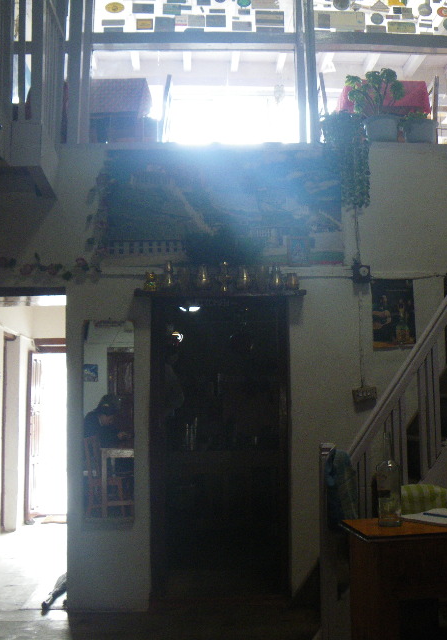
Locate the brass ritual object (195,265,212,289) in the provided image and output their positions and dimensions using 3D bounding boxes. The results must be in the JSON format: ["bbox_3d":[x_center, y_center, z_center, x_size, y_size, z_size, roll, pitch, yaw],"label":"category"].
[{"bbox_3d":[-0.120,-0.256,4.151,0.090,0.150,0.090,0,-6,-1],"label":"brass ritual object"}]

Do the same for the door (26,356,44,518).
[{"bbox_3d":[-1.972,1.211,7.323,0.060,1.700,0.520,0,-6,-1],"label":"door"}]

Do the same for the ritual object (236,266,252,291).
[{"bbox_3d":[0.120,-0.250,4.156,0.090,0.150,0.090,0,-6,-1],"label":"ritual object"}]

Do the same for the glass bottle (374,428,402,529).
[{"bbox_3d":[0.521,0.499,2.173,0.068,0.300,0.068,0,-6,-1],"label":"glass bottle"}]

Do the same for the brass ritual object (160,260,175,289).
[{"bbox_3d":[-0.334,-0.270,4.147,0.090,0.160,0.090,0,-6,-1],"label":"brass ritual object"}]

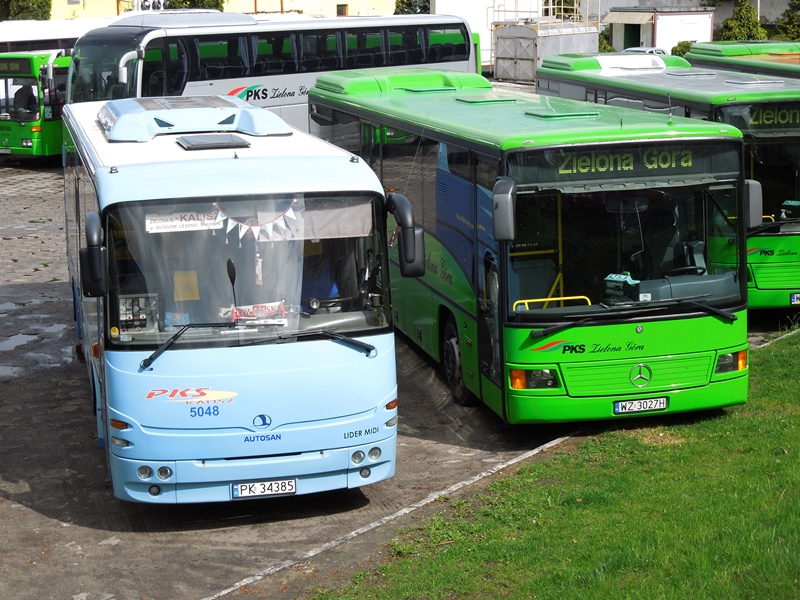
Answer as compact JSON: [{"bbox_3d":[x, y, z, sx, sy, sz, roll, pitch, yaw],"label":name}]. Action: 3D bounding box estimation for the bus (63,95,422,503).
[{"bbox_3d":[-2.331,-0.522,17.893,2.780,3.280,9.700,-4,11,-13],"label":"bus"}]

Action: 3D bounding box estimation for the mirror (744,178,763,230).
[{"bbox_3d":[3.493,-0.945,15.780,0.210,0.510,0.170,-4,11,-12],"label":"mirror"}]

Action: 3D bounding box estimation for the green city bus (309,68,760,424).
[{"bbox_3d":[0.963,-1.197,21.225,2.720,3.280,11.900,-4,11,-12],"label":"green city bus"}]

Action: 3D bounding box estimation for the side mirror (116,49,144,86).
[{"bbox_3d":[-5.736,-4.987,34.204,0.350,0.800,0.600,7,14,39],"label":"side mirror"}]

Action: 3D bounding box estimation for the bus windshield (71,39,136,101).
[{"bbox_3d":[-6.401,-4.942,35.421,2.350,1.650,0.600,7,14,39],"label":"bus windshield"}]

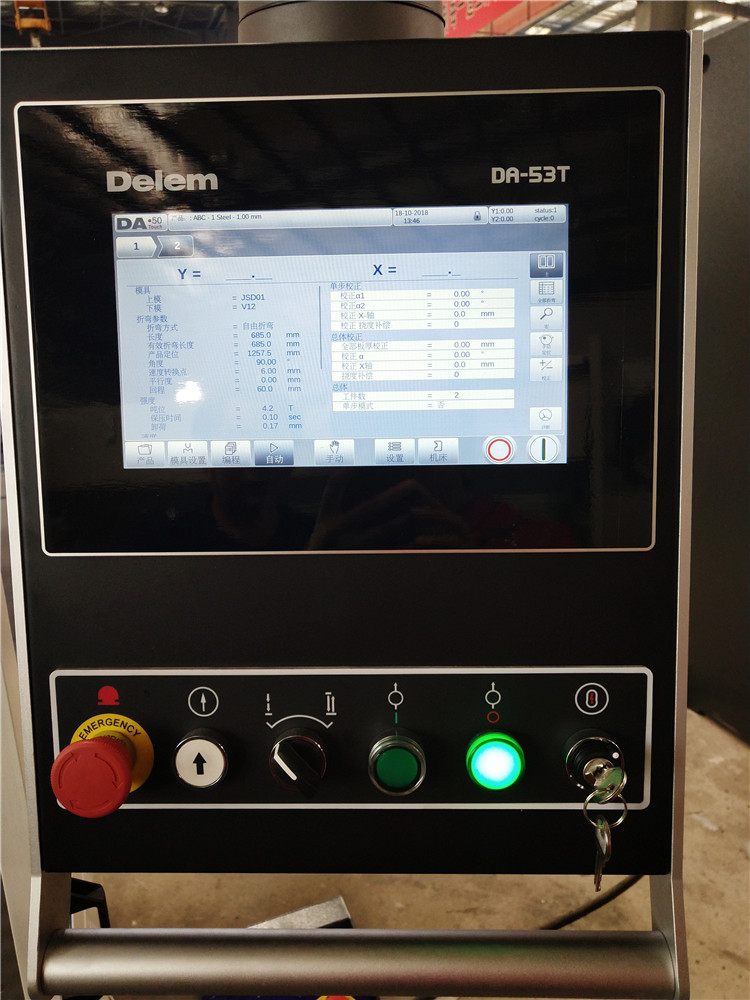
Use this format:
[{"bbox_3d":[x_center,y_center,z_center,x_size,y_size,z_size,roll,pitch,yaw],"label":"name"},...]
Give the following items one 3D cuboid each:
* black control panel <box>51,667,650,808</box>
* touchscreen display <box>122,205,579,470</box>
[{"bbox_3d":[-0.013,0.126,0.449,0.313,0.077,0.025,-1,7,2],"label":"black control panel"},{"bbox_3d":[-0.017,-0.080,0.433,0.223,0.125,0.012,-1,7,2],"label":"touchscreen display"}]

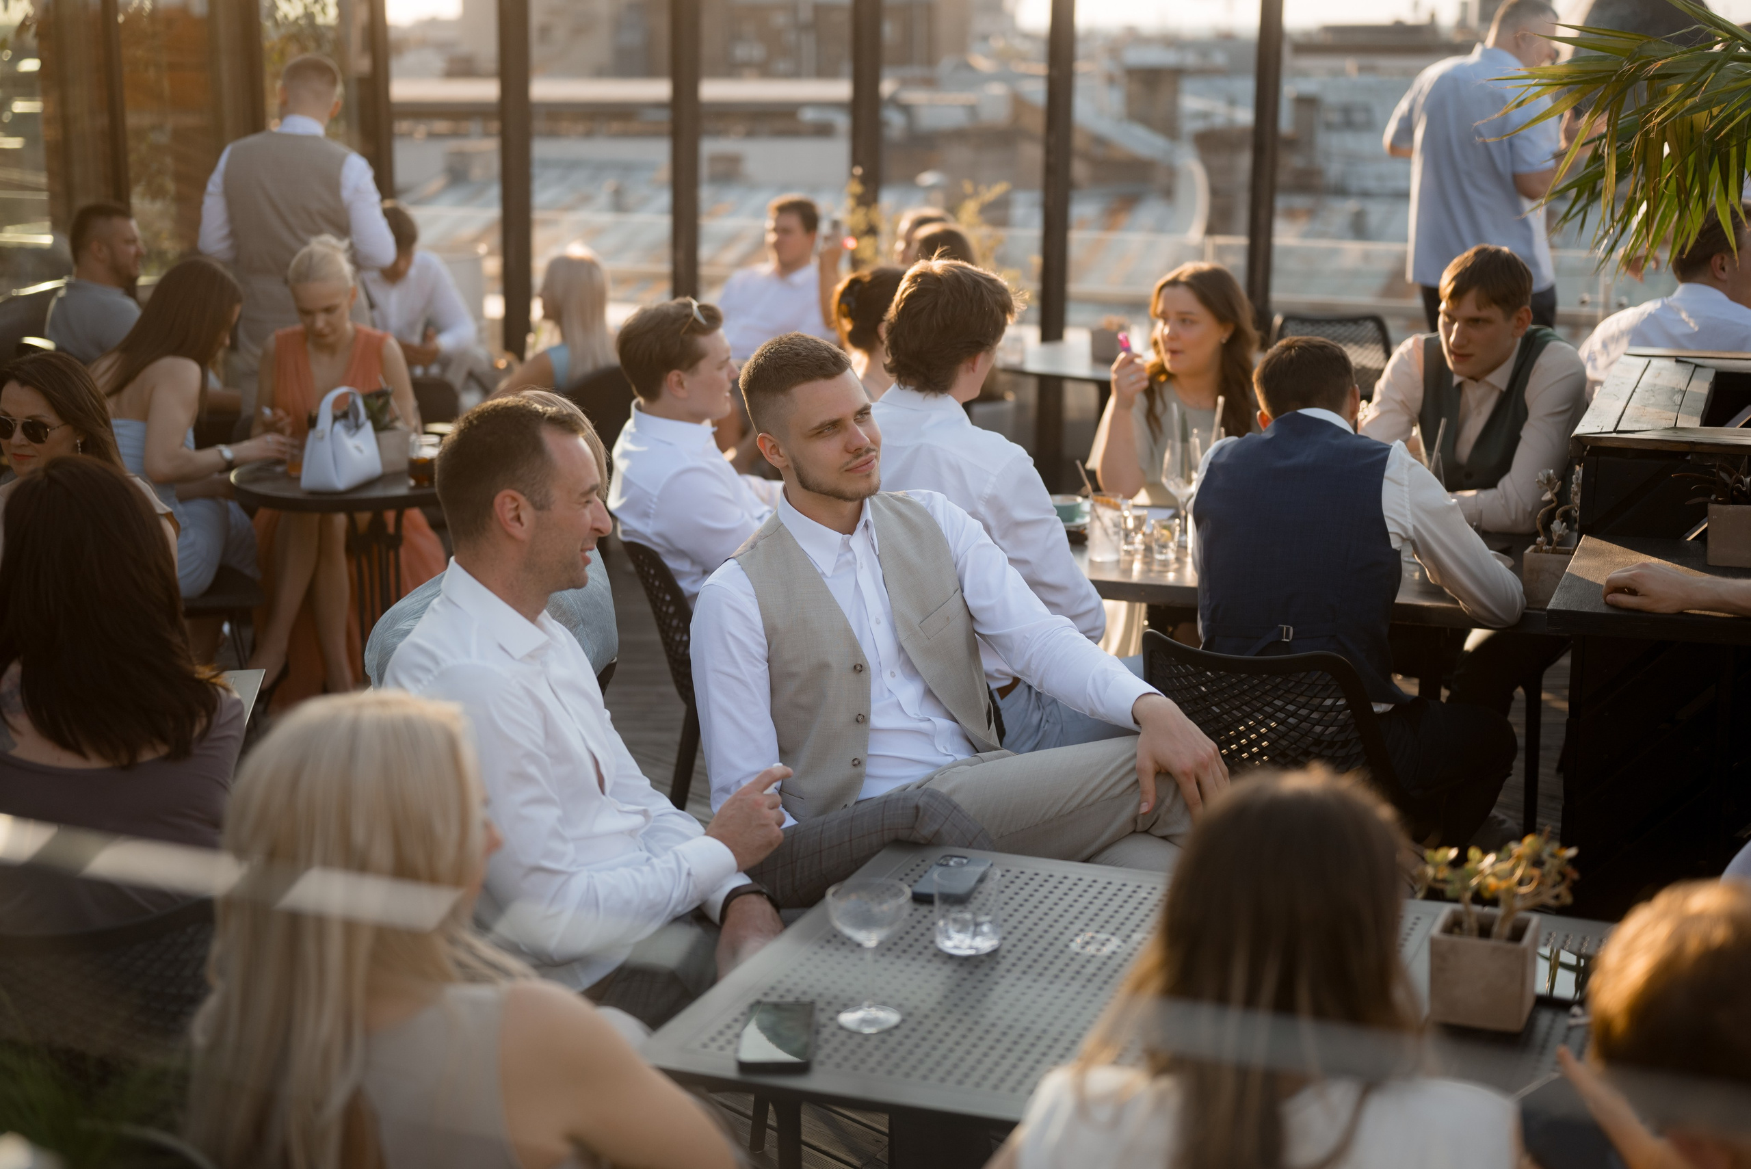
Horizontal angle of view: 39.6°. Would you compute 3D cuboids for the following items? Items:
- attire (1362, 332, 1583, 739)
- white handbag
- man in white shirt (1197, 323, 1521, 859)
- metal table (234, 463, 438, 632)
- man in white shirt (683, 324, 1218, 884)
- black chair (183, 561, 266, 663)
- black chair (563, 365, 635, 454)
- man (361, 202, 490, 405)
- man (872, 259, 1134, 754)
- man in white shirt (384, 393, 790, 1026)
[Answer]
[{"bbox_3d":[1.261,-0.029,5.150,0.580,1.000,0.660,5,14,22],"label":"attire"},{"bbox_3d":[-1.310,-0.367,5.980,0.120,0.245,0.225,2,12,15],"label":"white handbag"},{"bbox_3d":[0.889,0.155,4.419,0.580,1.230,0.880,7,14,31],"label":"man in white shirt"},{"bbox_3d":[-1.235,0.081,6.075,0.690,0.740,0.690,4,13,22],"label":"metal table"},{"bbox_3d":[0.115,0.330,3.500,0.720,1.300,0.740,-6,14,-23],"label":"man in white shirt"},{"bbox_3d":[-1.870,0.056,6.220,0.540,0.830,0.480,-6,13,-23],"label":"black chair"},{"bbox_3d":[-0.715,-0.114,6.600,0.560,0.820,0.580,-10,16,-36],"label":"black chair"},{"bbox_3d":[-1.367,-0.499,7.400,0.580,1.240,0.720,1,13,7],"label":"man"},{"bbox_3d":[0.233,0.135,4.246,0.540,1.360,0.800,10,16,41],"label":"man"},{"bbox_3d":[-0.262,0.420,3.100,0.780,1.300,0.600,4,13,17],"label":"man in white shirt"}]

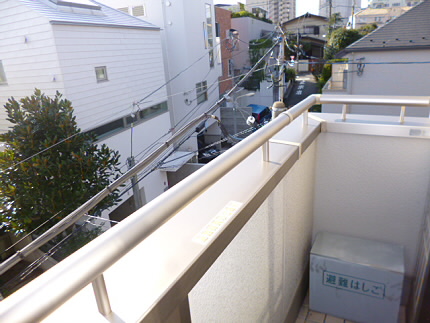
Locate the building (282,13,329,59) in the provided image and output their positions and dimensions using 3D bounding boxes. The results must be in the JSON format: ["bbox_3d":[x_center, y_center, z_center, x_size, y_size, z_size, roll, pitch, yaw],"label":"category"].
[{"bbox_3d":[18.910,-26.000,62.510,8.700,8.400,9.200,2,19,16],"label":"building"}]

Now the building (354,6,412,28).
[{"bbox_3d":[50.380,-43.290,93.150,16.500,8.000,10.500,0,19,11],"label":"building"}]

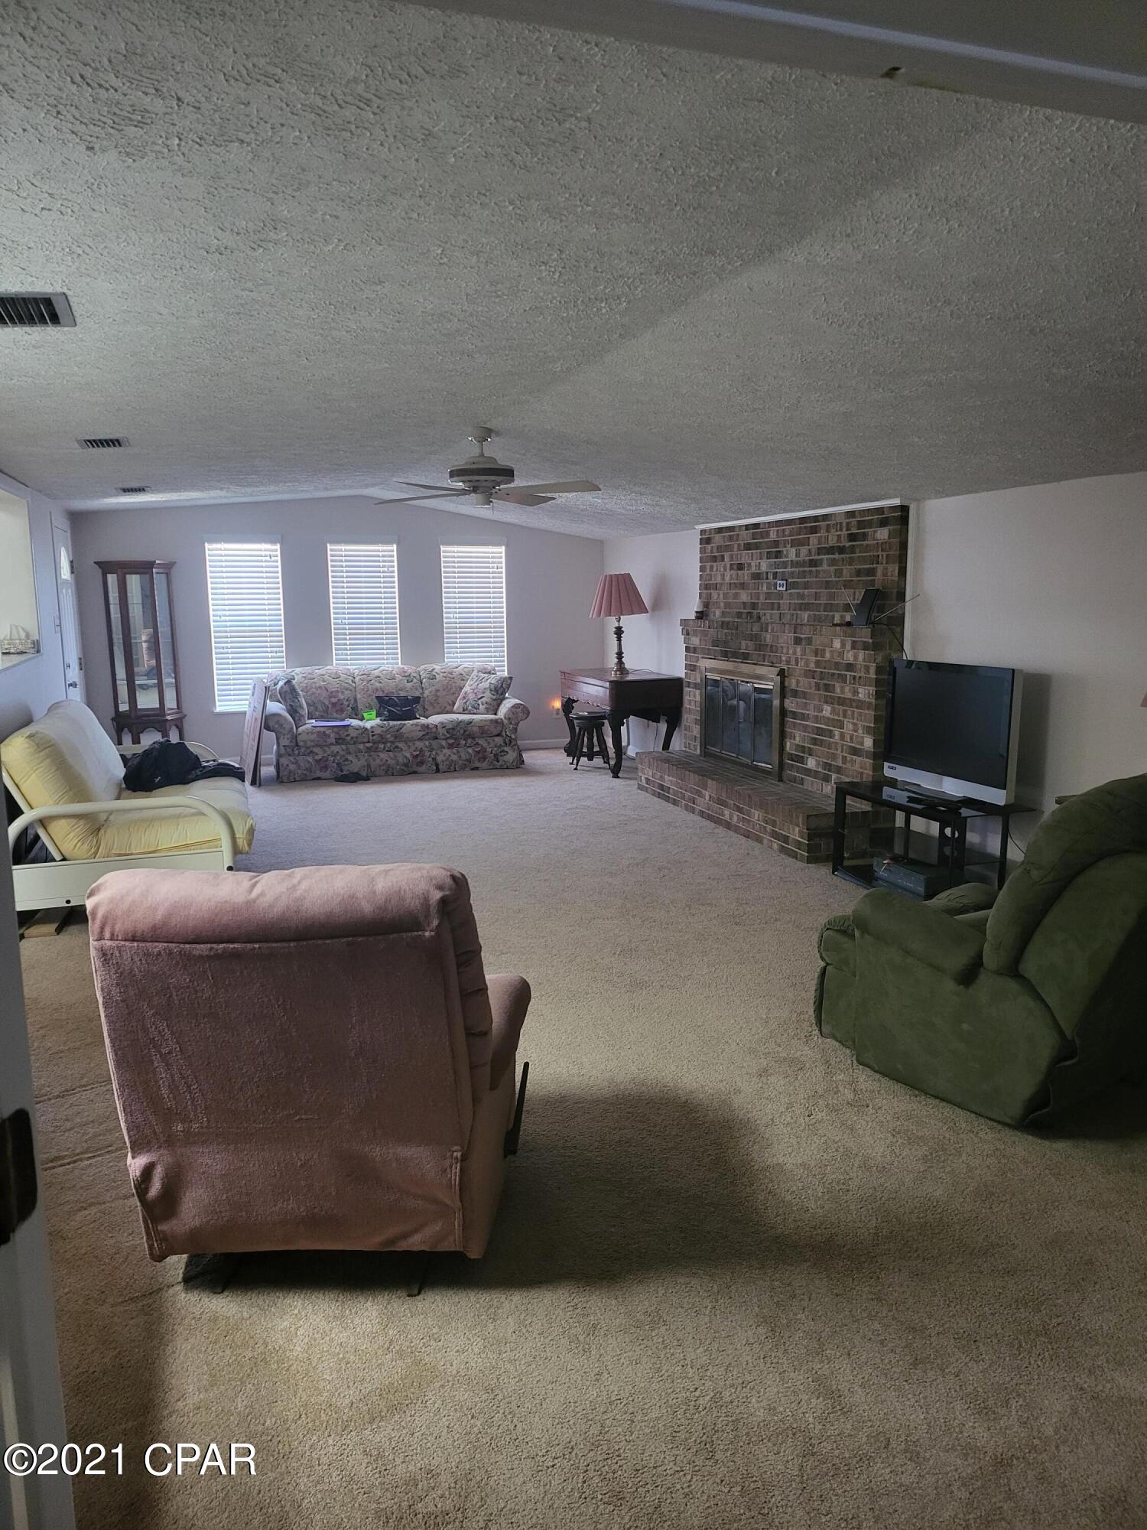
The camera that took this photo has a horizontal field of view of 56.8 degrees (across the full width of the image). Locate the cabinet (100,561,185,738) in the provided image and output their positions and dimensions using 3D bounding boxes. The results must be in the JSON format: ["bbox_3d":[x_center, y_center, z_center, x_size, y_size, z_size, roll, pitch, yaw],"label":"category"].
[{"bbox_3d":[-3.646,-0.808,9.031,0.617,1.811,0.340,-3,9,-18],"label":"cabinet"}]

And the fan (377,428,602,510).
[{"bbox_3d":[-0.522,-1.687,6.044,1.320,0.434,1.320,-3,9,-18],"label":"fan"}]

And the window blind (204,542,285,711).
[{"bbox_3d":[-2.887,-1.216,9.409,0.629,1.476,0.060,-3,9,-18],"label":"window blind"}]

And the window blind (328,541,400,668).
[{"bbox_3d":[-1.900,-1.274,9.736,0.620,1.473,0.060,-3,9,-18],"label":"window blind"}]

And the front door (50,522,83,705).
[{"bbox_3d":[-4.063,-0.856,8.543,0.050,2.034,0.911,-3,9,-18],"label":"front door"}]

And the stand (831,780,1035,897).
[{"bbox_3d":[1.760,0.398,5.262,0.457,0.500,0.954,-3,9,-18],"label":"stand"}]

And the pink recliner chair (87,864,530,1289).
[{"bbox_3d":[-0.555,0.619,2.514,0.860,0.950,0.900,-1,9,-2],"label":"pink recliner chair"}]

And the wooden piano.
[{"bbox_3d":[0.378,-0.400,9.483,0.603,0.798,1.470,-3,9,-18],"label":"wooden piano"}]

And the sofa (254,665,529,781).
[{"bbox_3d":[-1.595,-0.422,9.419,2.249,0.894,0.911,-3,9,-18],"label":"sofa"}]

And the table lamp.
[{"bbox_3d":[0.429,-1.256,9.479,0.480,0.901,0.480,-3,9,-18],"label":"table lamp"}]

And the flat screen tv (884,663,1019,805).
[{"bbox_3d":[1.792,-0.159,5.096,0.220,0.648,0.890,-3,9,-18],"label":"flat screen tv"}]

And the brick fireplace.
[{"bbox_3d":[1.174,-0.636,7.093,0.597,1.987,2.565,-3,9,-18],"label":"brick fireplace"}]

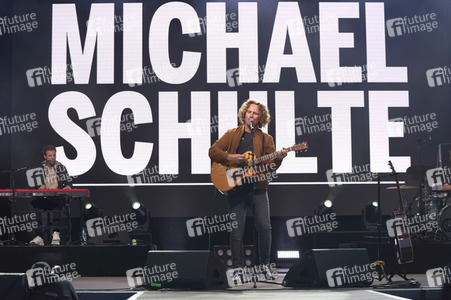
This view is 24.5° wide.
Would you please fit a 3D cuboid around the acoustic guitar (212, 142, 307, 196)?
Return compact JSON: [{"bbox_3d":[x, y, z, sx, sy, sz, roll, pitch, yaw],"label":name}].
[{"bbox_3d":[0.339,0.108,10.220,1.030,0.410,0.130,-18,-3,3],"label":"acoustic guitar"}]

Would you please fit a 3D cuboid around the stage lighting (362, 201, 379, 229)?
[{"bbox_3d":[2.542,1.147,18.000,0.355,0.510,0.330,1,-6,-12],"label":"stage lighting"}]

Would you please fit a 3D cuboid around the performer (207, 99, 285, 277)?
[{"bbox_3d":[0.225,0.405,10.400,0.760,1.820,0.480,-1,-6,10],"label":"performer"}]

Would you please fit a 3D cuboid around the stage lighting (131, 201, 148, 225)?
[{"bbox_3d":[-1.386,1.088,17.000,0.340,0.480,0.330,-3,-6,24],"label":"stage lighting"}]

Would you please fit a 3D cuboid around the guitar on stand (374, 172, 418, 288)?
[{"bbox_3d":[1.675,0.793,10.300,0.440,1.120,0.450,-1,-6,6],"label":"guitar on stand"}]

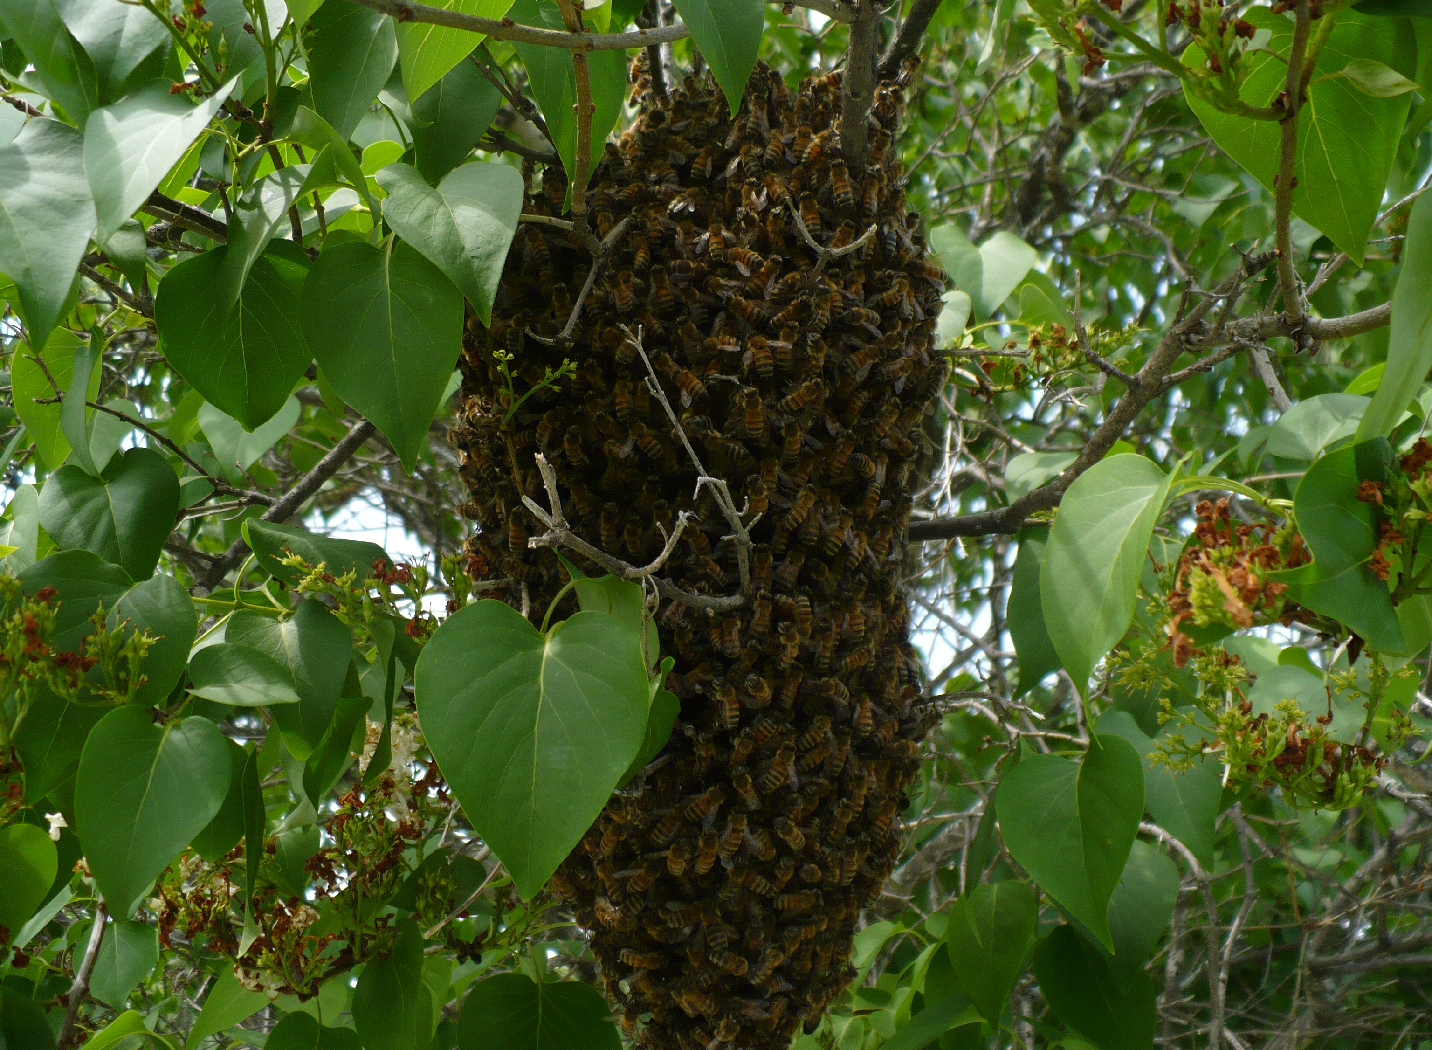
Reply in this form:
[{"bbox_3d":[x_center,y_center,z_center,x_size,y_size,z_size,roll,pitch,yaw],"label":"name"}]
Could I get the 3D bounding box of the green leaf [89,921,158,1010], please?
[{"bbox_3d":[-0.246,0.180,0.630,0.034,0.039,0.010,-11,-19,-4],"label":"green leaf"}]

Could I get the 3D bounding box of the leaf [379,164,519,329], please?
[{"bbox_3d":[-0.072,-0.077,0.420,0.038,0.052,0.013,-14,-29,-11],"label":"leaf"}]

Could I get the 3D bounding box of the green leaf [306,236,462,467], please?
[{"bbox_3d":[-0.113,-0.058,0.520,0.055,0.079,0.015,-6,4,-12],"label":"green leaf"}]

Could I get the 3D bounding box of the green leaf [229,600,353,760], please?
[{"bbox_3d":[-0.135,0.049,0.485,0.039,0.051,0.013,-13,-17,-10],"label":"green leaf"}]

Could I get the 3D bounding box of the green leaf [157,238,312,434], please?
[{"bbox_3d":[-0.143,-0.057,0.455,0.046,0.057,0.012,-4,-5,-6],"label":"green leaf"}]

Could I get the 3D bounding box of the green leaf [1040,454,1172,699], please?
[{"bbox_3d":[0.126,0.017,0.500,0.041,0.083,0.022,17,-8,32],"label":"green leaf"}]

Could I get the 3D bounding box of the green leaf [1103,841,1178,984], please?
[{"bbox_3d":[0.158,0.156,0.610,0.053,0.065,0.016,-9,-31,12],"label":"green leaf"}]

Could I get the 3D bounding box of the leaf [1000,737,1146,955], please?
[{"bbox_3d":[0.106,0.094,0.455,0.042,0.062,0.016,-7,-15,4],"label":"leaf"}]

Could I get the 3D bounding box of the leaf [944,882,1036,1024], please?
[{"bbox_3d":[0.118,0.184,0.660,0.040,0.063,0.014,1,-23,10],"label":"leaf"}]

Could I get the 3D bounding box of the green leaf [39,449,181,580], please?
[{"bbox_3d":[-0.218,-0.004,0.550,0.050,0.057,0.020,-11,-28,-21],"label":"green leaf"}]

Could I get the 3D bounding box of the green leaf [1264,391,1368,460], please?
[{"bbox_3d":[0.218,-0.036,0.550,0.045,0.010,0.035,-31,43,-30],"label":"green leaf"}]

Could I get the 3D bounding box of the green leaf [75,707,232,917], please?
[{"bbox_3d":[-0.191,0.098,0.520,0.050,0.072,0.018,13,-22,-18],"label":"green leaf"}]

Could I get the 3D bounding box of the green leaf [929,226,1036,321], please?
[{"bbox_3d":[0.100,-0.095,0.575,0.040,0.043,0.013,6,-35,4],"label":"green leaf"}]

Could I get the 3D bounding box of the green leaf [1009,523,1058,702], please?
[{"bbox_3d":[0.108,0.028,0.495,0.033,0.058,0.012,10,-1,22],"label":"green leaf"}]

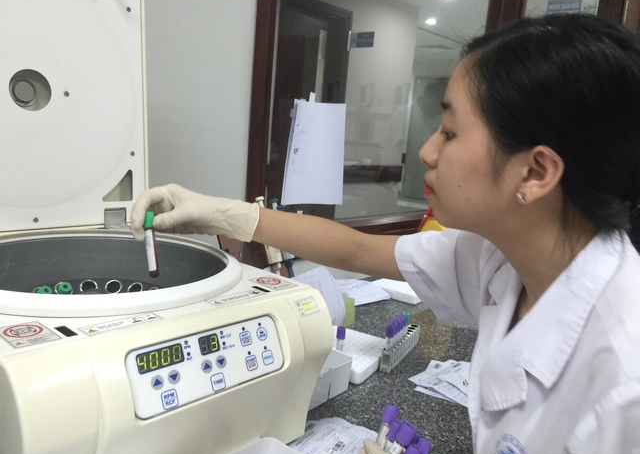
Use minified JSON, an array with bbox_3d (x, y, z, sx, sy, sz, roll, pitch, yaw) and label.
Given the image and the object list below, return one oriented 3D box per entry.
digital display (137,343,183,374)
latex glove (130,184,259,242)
[{"bbox_3d":[-0.148,0.123,0.501,0.004,0.018,0.048,-21,-10,41],"label":"digital display"},{"bbox_3d":[-0.157,-0.017,0.665,0.152,0.070,0.082,0,10,-24],"label":"latex glove"}]

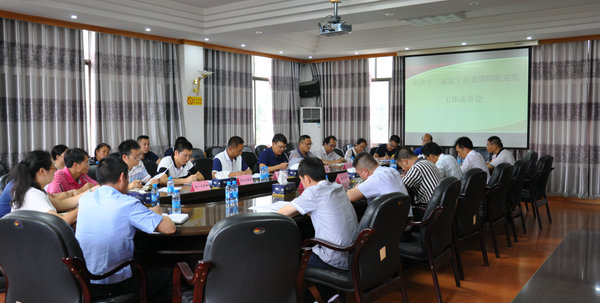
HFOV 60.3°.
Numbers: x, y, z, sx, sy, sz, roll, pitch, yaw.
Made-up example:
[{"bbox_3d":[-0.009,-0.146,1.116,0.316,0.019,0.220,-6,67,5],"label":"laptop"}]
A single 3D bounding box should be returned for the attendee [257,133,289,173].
[{"bbox_3d":[-0.303,0.389,7.783,0.780,1.270,0.540,3,4,42],"label":"attendee"}]

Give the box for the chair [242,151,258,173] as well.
[{"bbox_3d":[-0.606,0.544,7.934,0.660,1.010,0.640,2,4,36],"label":"chair"}]

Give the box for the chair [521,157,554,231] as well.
[{"bbox_3d":[3.317,0.549,7.537,0.620,1.020,0.600,3,4,37],"label":"chair"}]

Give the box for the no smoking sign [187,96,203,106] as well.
[{"bbox_3d":[-2.019,-0.961,9.873,0.012,0.165,0.410,2,4,35],"label":"no smoking sign"}]

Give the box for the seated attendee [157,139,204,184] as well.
[{"bbox_3d":[-1.415,0.508,6.255,0.850,1.260,0.580,2,4,36],"label":"seated attendee"}]

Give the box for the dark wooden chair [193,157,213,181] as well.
[{"bbox_3d":[-1.036,0.592,7.037,0.660,1.010,0.640,2,4,36],"label":"dark wooden chair"}]

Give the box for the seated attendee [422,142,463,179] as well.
[{"bbox_3d":[1.766,0.519,6.397,0.820,1.270,0.520,2,4,35],"label":"seated attendee"}]

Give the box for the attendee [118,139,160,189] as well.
[{"bbox_3d":[-2.020,0.532,6.141,0.800,1.330,0.530,3,5,40],"label":"attendee"}]

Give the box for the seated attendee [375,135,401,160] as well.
[{"bbox_3d":[1.631,0.317,9.847,0.550,1.260,0.820,-2,3,-27],"label":"seated attendee"}]

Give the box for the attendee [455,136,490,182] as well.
[{"bbox_3d":[2.453,0.450,6.966,0.820,1.300,0.550,2,4,36],"label":"attendee"}]

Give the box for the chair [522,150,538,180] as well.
[{"bbox_3d":[3.480,0.504,8.356,0.620,1.020,0.600,1,3,12],"label":"chair"}]

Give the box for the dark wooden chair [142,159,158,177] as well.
[{"bbox_3d":[-1.668,0.627,6.372,0.660,1.010,0.640,2,4,36],"label":"dark wooden chair"}]

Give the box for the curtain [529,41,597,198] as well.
[{"bbox_3d":[4.847,-0.579,9.598,1.200,2.850,0.150,3,4,37],"label":"curtain"}]

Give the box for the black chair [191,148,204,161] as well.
[{"bbox_3d":[-1.606,0.451,8.950,0.620,1.000,0.600,3,4,37],"label":"black chair"}]

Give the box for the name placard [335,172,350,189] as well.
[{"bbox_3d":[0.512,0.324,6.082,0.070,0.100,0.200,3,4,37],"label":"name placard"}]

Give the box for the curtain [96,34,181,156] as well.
[{"bbox_3d":[-2.830,-0.562,9.233,0.200,2.920,1.750,2,4,38],"label":"curtain"}]

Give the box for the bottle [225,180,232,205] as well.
[{"bbox_3d":[-0.625,0.357,4.532,0.064,0.195,0.064,0,3,0],"label":"bottle"}]

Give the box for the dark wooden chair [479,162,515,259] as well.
[{"bbox_3d":[2.106,0.641,6.112,0.660,1.010,0.640,2,4,36],"label":"dark wooden chair"}]

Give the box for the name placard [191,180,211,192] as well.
[{"bbox_3d":[-1.069,0.373,5.584,0.085,0.100,0.210,2,4,36],"label":"name placard"}]

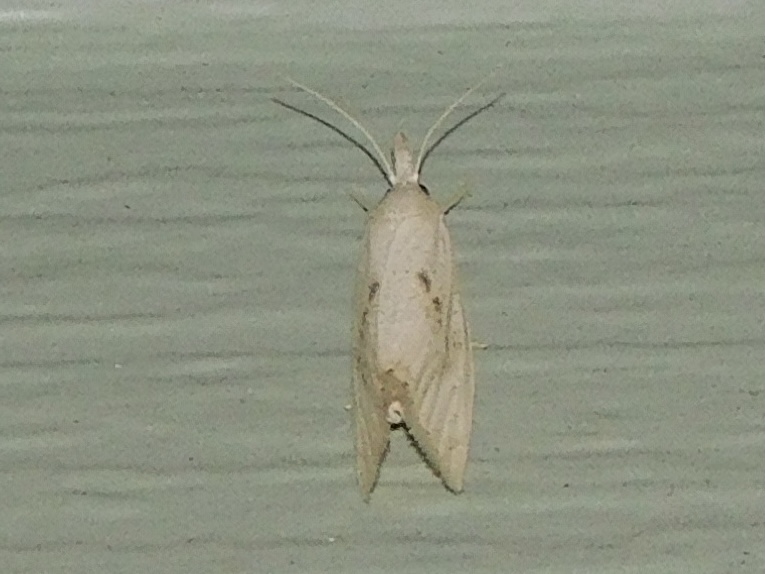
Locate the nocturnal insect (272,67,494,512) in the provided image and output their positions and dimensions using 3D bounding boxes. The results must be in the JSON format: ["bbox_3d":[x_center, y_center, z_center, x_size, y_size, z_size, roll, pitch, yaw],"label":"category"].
[{"bbox_3d":[0.000,0.000,0.130,0.010,0.019,0.004,0,0,0],"label":"nocturnal insect"}]

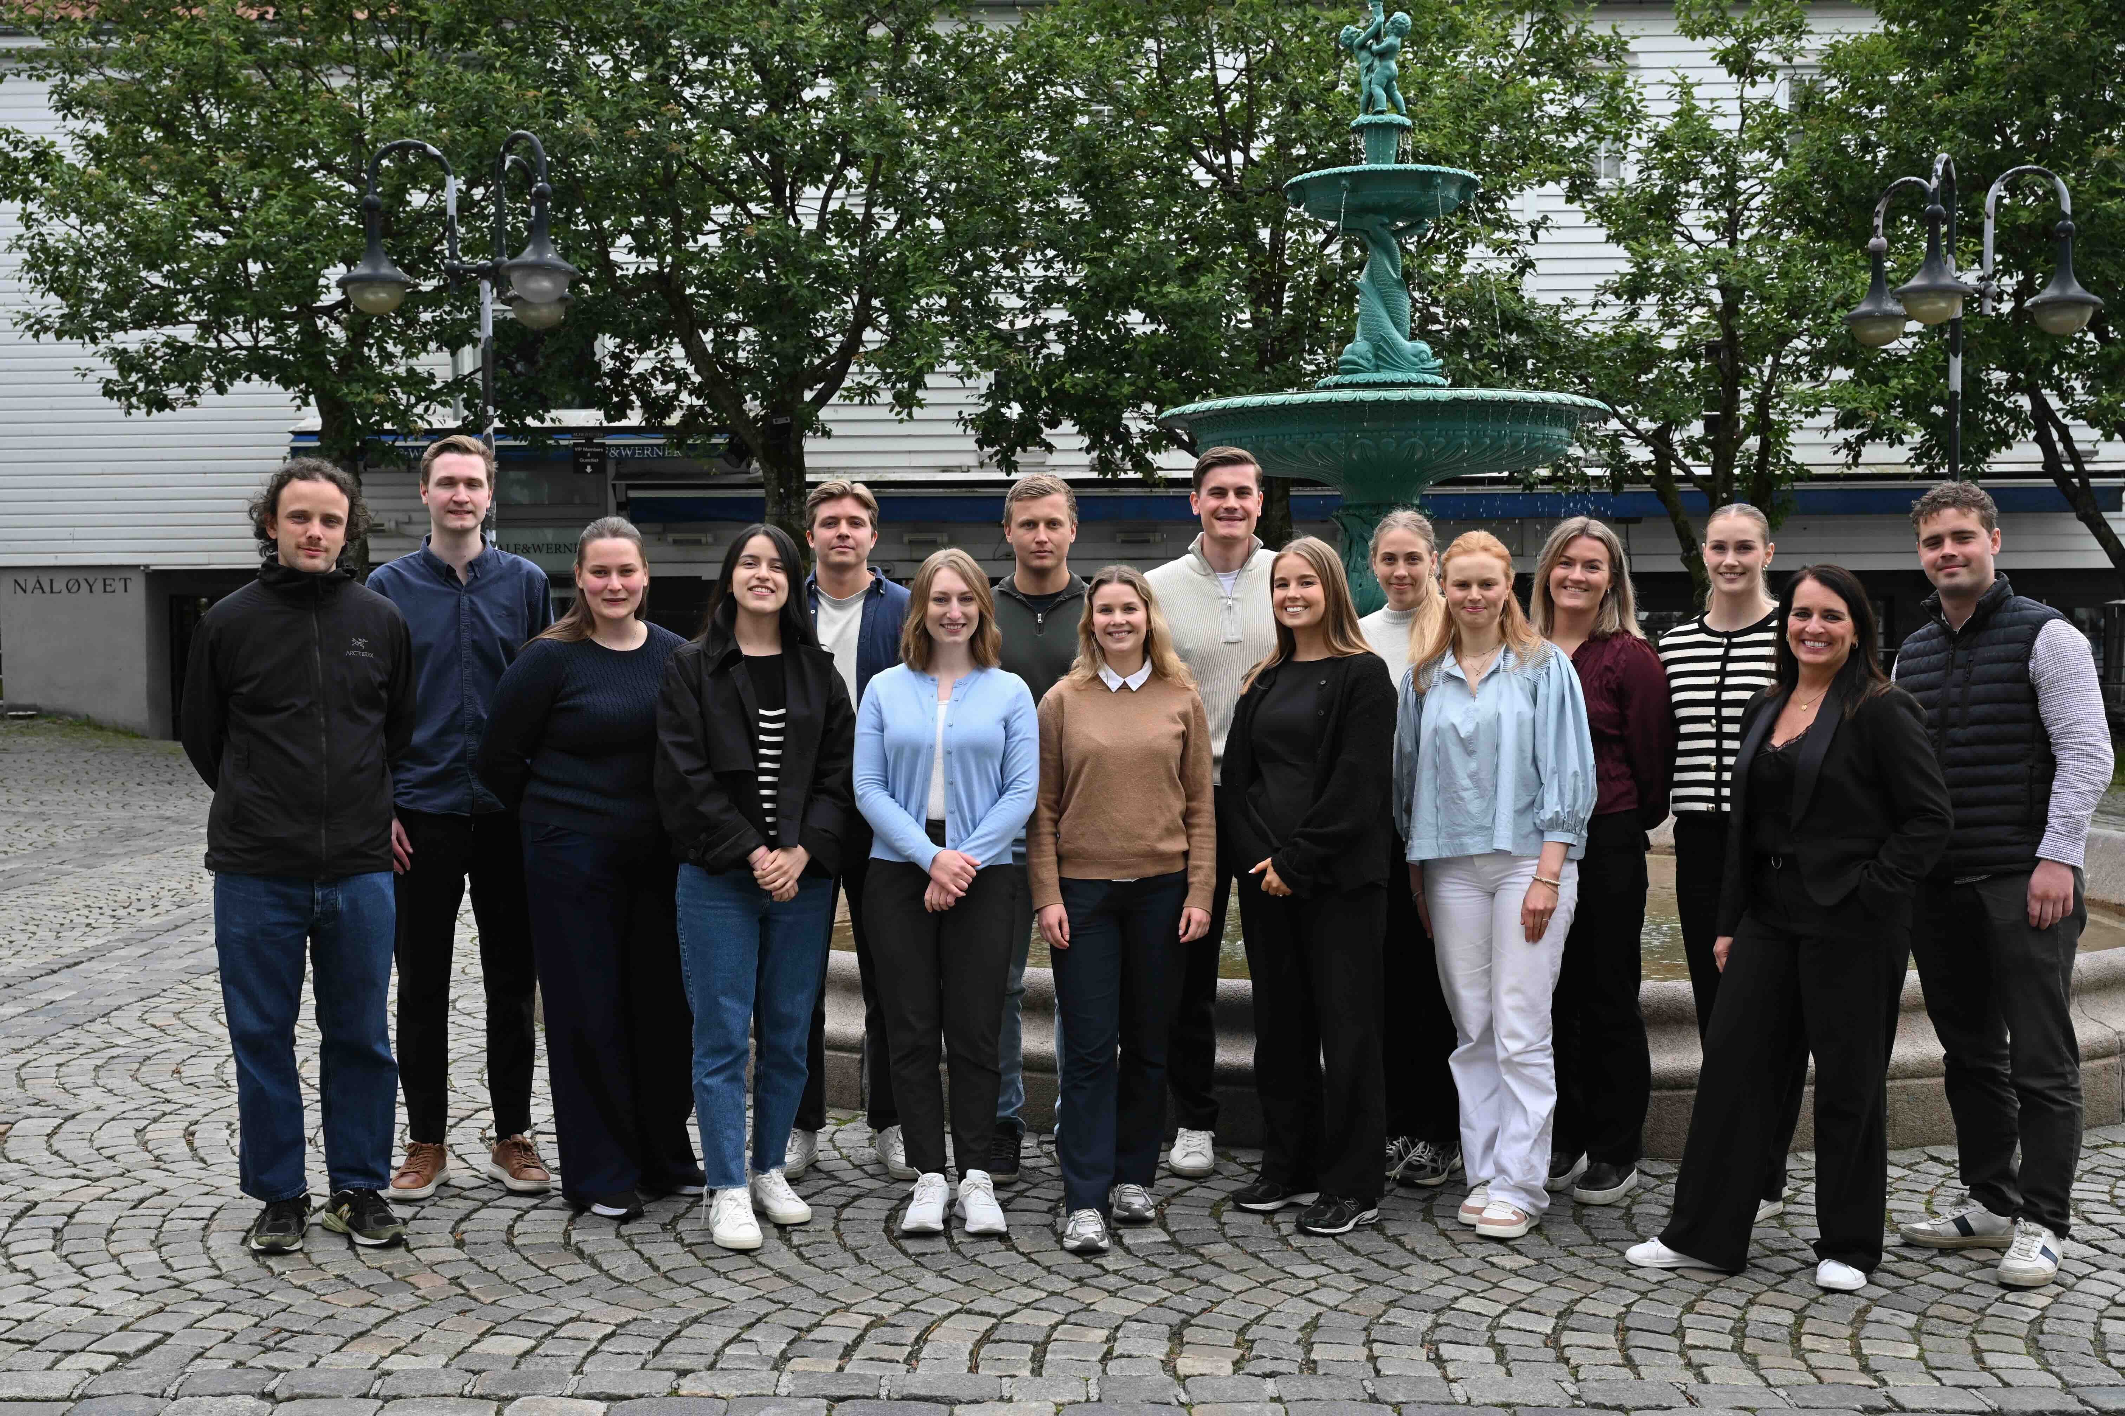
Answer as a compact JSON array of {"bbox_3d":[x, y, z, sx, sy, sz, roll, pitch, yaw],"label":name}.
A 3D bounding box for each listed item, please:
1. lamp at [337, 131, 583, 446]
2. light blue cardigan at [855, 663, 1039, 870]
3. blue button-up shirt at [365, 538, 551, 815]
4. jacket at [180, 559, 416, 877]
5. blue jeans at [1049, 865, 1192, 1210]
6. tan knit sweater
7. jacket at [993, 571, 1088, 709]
[{"bbox_3d":[-3.760,-1.270,13.970,1.480,4.500,1.600,0,2,0],"label":"lamp"},{"bbox_3d":[-0.285,0.144,5.550,0.450,0.520,0.310,0,2,0],"label":"light blue cardigan"},{"bbox_3d":[-1.563,-0.079,5.800,0.490,0.715,0.300,-2,4,-15],"label":"blue button-up shirt"},{"bbox_3d":[-1.827,0.024,5.360,0.540,0.751,0.320,-2,4,-22],"label":"jacket"},{"bbox_3d":[0.142,0.779,5.480,0.345,0.900,0.330,0,2,-3],"label":"blue jeans"},{"bbox_3d":[0.147,0.208,5.500,0.455,0.585,0.290,0,2,-2],"label":"tan knit sweater"},{"bbox_3d":[-0.057,-0.002,5.950,0.480,0.716,0.290,-1,3,0],"label":"jacket"}]

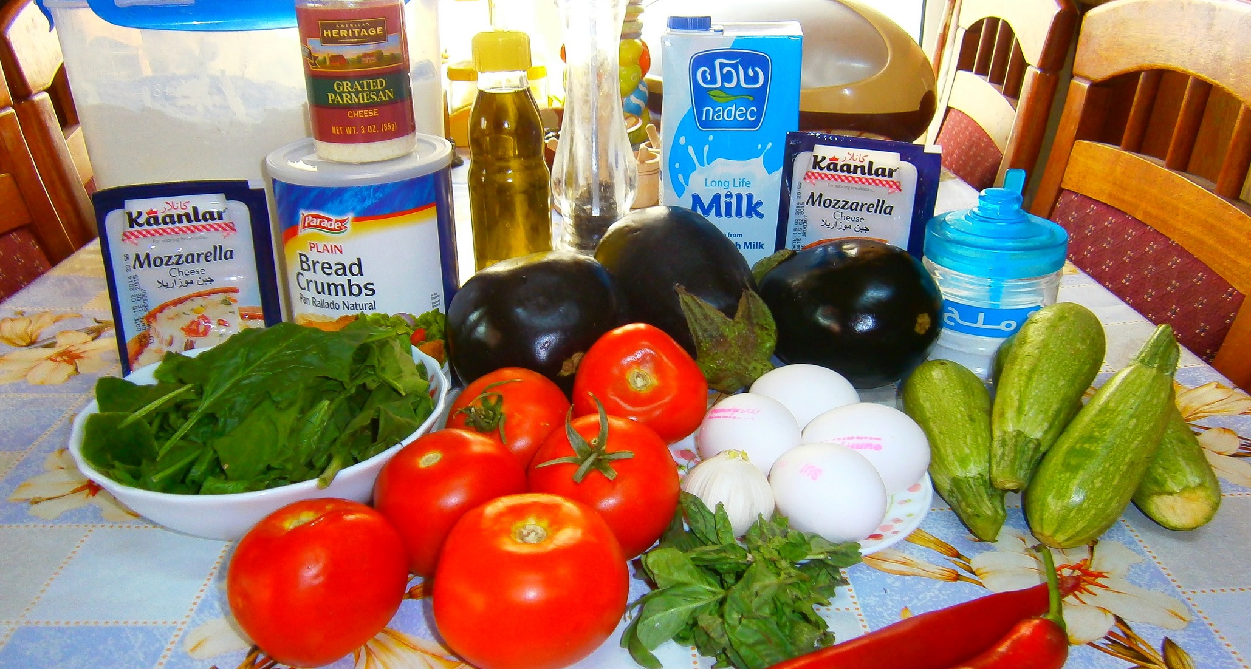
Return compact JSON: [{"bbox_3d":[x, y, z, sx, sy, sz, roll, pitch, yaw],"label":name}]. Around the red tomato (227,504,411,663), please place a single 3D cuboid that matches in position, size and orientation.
[{"bbox_3d":[-0.124,0.100,0.382,0.070,0.063,0.070,-11,28,-20],"label":"red tomato"}]

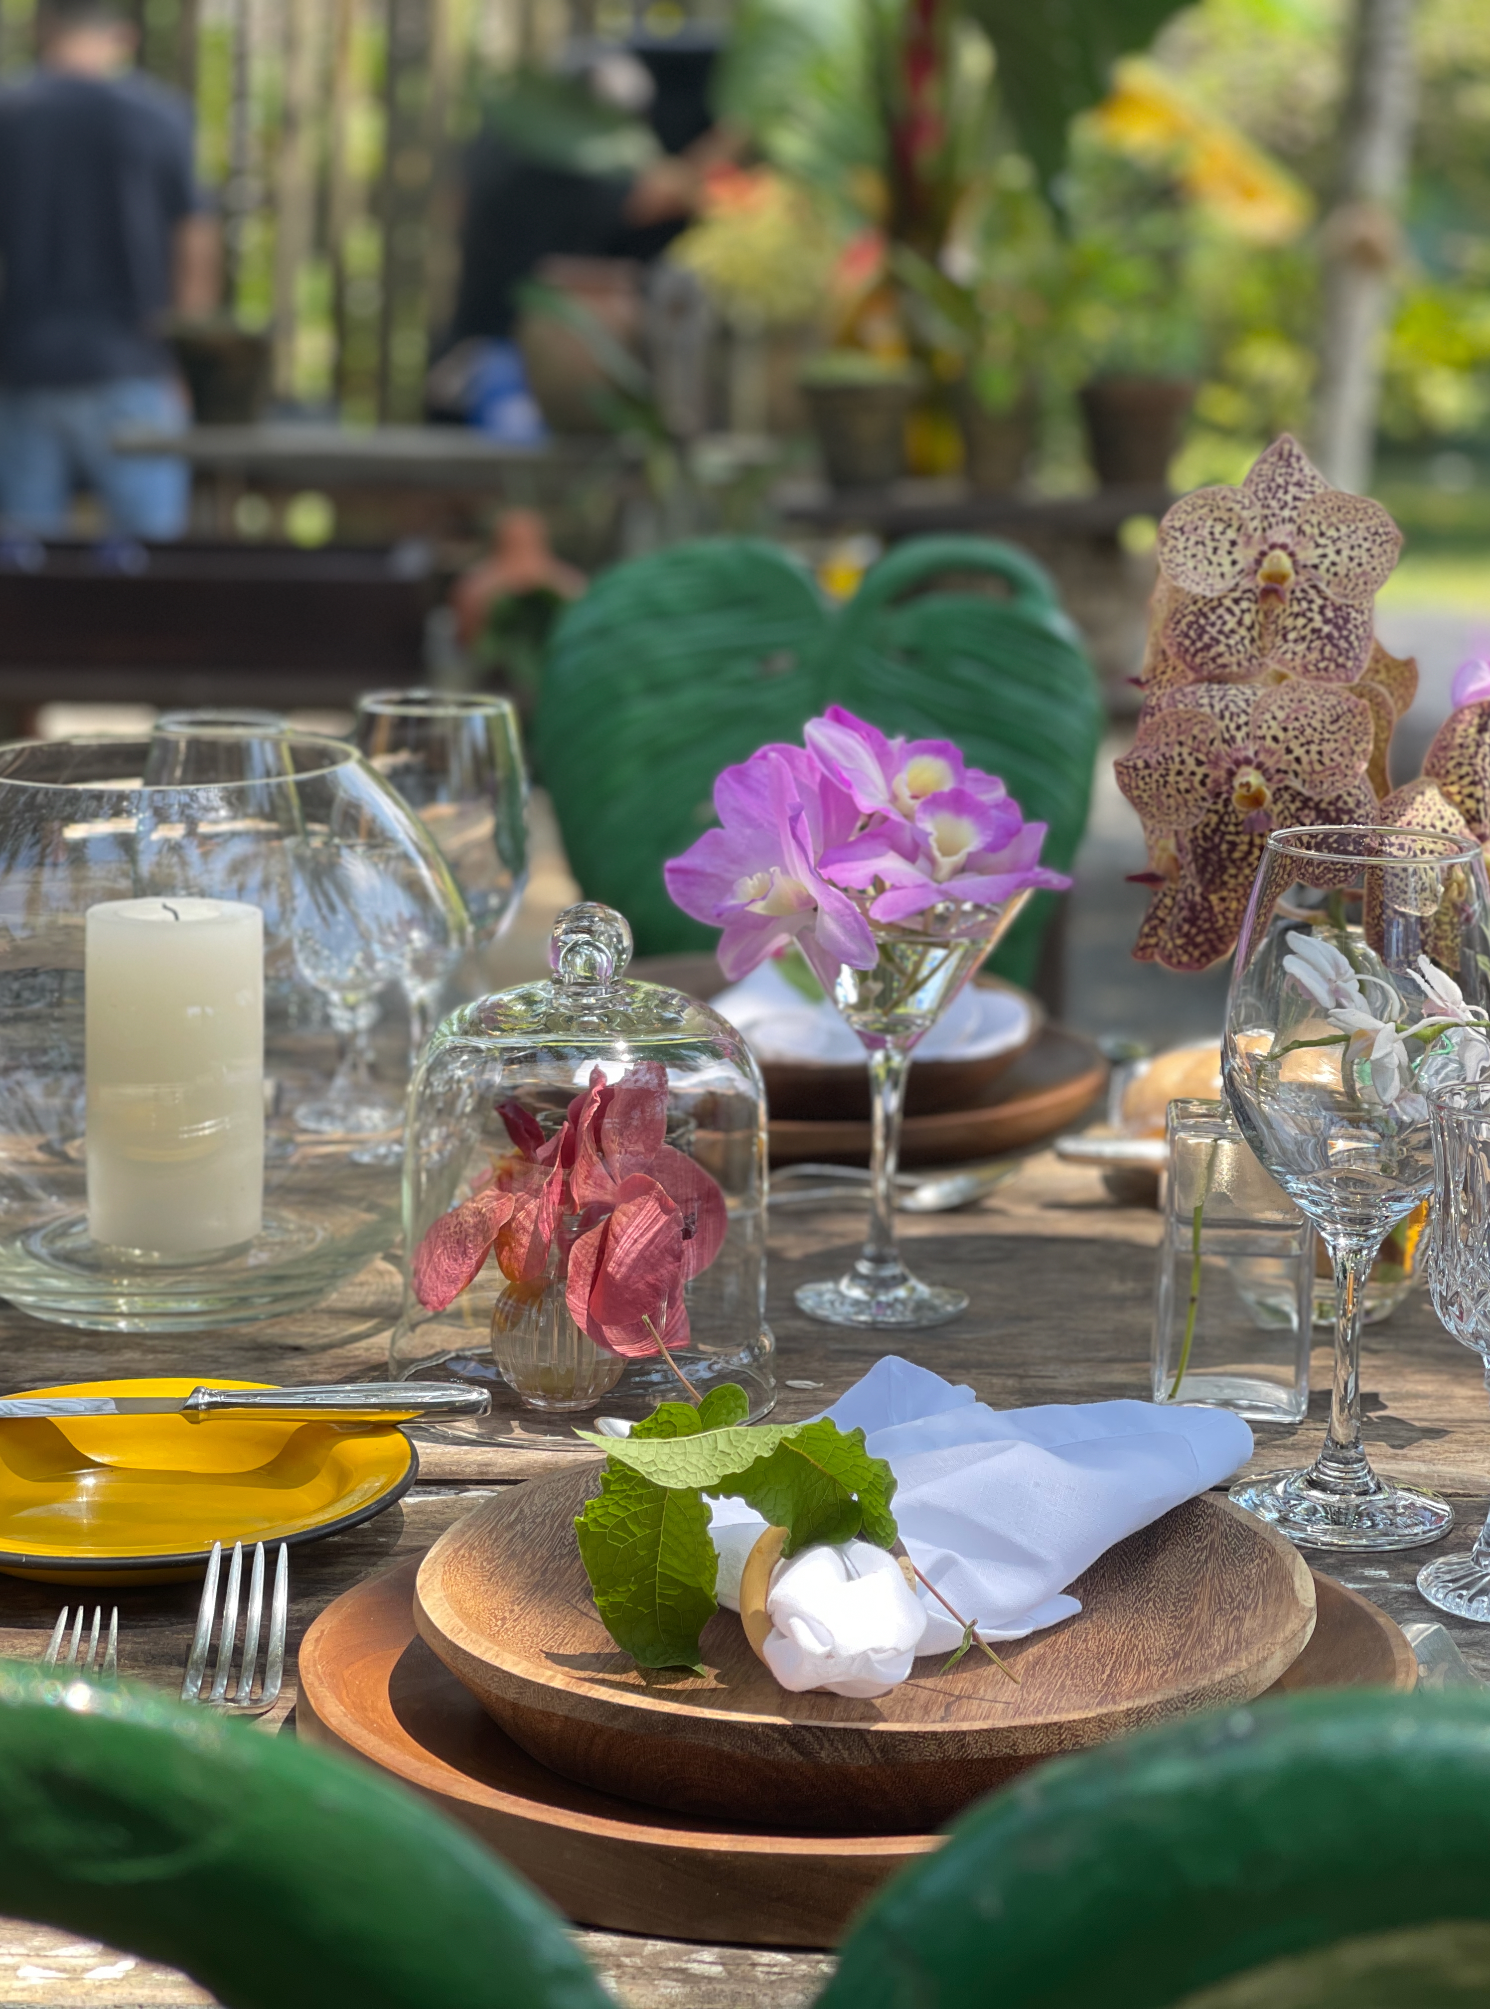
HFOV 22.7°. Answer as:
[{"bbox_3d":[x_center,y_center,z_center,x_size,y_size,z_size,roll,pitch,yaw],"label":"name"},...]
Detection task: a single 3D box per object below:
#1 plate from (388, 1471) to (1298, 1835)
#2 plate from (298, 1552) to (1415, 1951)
[{"bbox_3d":[0.034,0.173,1.046,0.244,0.042,0.244,0,11,0],"label":"plate"},{"bbox_3d":[0.034,0.191,1.054,0.302,0.029,0.302,0,11,0],"label":"plate"}]

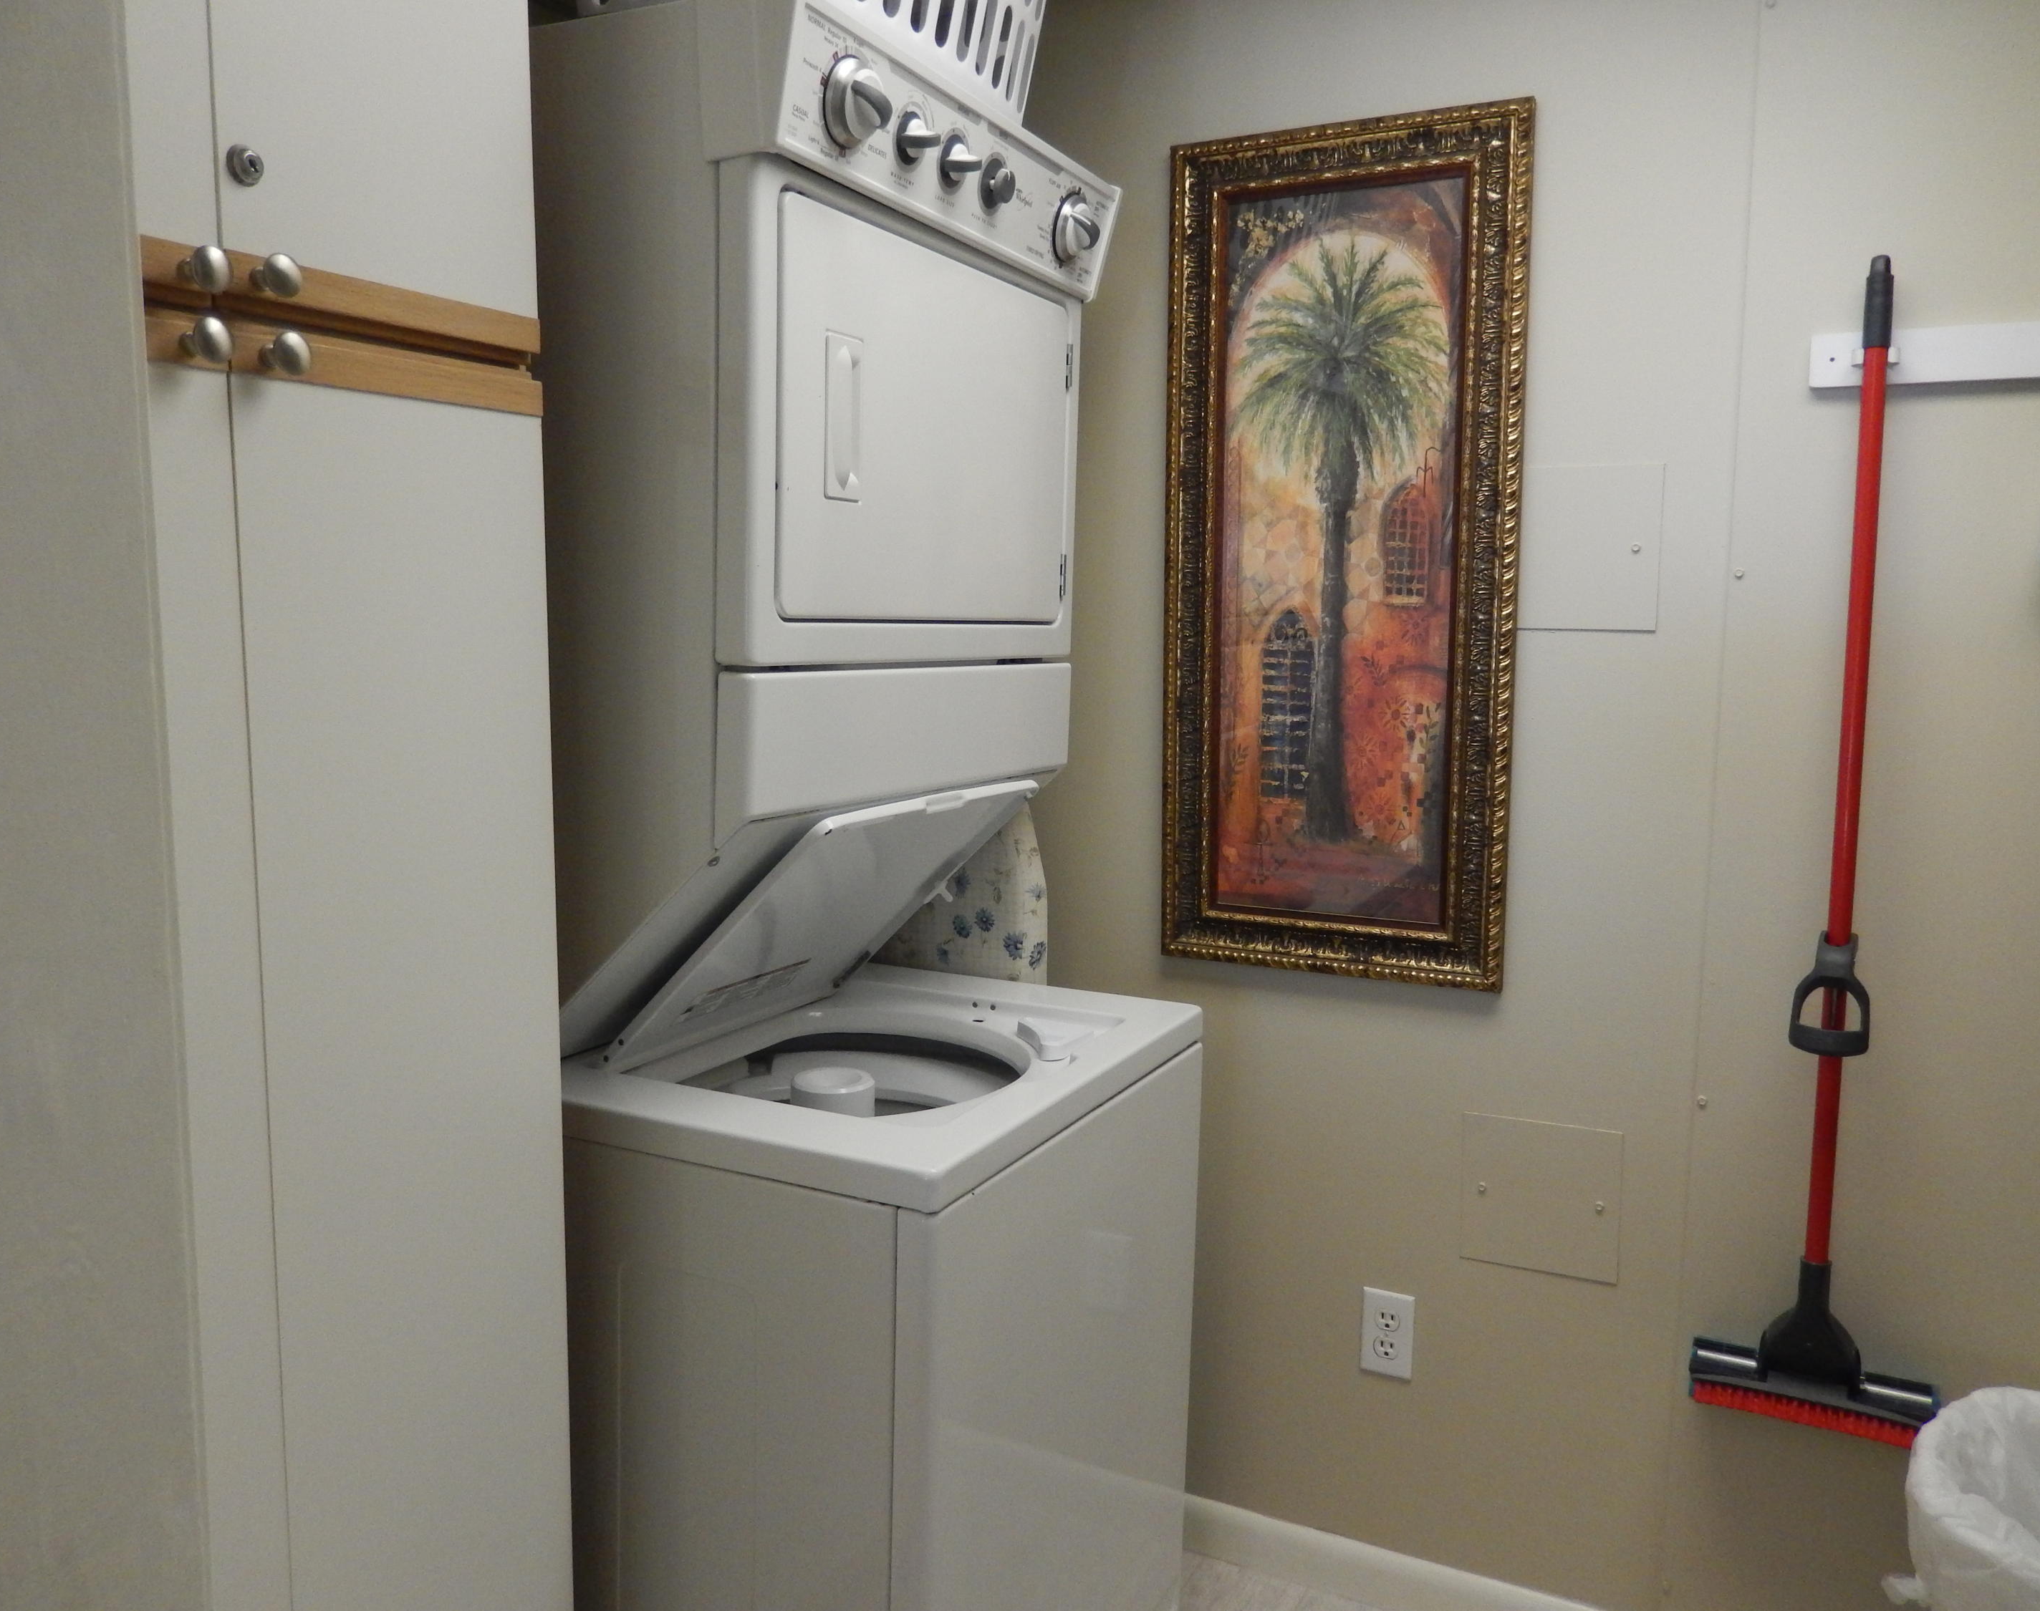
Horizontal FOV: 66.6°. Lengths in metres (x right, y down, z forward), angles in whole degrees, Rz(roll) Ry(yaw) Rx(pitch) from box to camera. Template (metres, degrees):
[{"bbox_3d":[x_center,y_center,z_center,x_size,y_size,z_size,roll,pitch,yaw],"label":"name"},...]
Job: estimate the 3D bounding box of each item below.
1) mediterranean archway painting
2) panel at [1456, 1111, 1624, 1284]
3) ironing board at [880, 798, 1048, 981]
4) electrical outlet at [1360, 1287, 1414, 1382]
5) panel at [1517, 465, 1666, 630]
[{"bbox_3d":[0.397,-0.310,1.962,0.453,1.068,0.035,4,7,27],"label":"mediterranean archway painting"},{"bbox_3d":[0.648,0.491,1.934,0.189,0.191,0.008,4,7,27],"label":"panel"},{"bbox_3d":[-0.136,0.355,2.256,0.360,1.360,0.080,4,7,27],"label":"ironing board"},{"bbox_3d":[0.483,0.697,2.040,0.069,0.114,0.008,4,7,27],"label":"electrical outlet"},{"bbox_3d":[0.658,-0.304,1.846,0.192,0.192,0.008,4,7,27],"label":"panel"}]

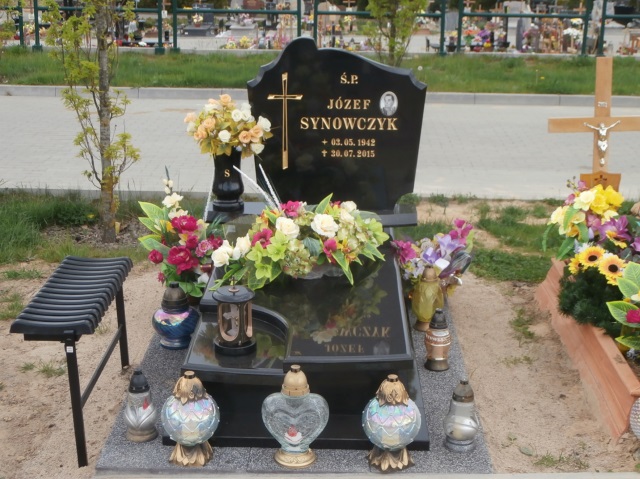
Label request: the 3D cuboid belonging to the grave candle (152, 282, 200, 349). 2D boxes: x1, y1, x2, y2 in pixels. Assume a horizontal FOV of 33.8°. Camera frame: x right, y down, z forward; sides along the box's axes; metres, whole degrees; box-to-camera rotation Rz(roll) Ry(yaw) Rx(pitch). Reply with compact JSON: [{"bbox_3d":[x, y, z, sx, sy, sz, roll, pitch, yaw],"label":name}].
[{"bbox_3d":[-0.547,0.280,4.018,0.183,0.245,0.183,1,17,1],"label":"grave candle"}]

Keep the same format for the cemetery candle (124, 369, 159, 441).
[{"bbox_3d":[-0.552,0.512,3.298,0.106,0.223,0.106,1,17,1],"label":"cemetery candle"}]

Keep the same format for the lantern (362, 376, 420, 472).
[{"bbox_3d":[0.216,0.533,3.141,0.176,0.279,0.176,1,17,1],"label":"lantern"}]

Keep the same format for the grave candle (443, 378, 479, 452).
[{"bbox_3d":[0.435,0.535,3.245,0.111,0.216,0.111,1,17,1],"label":"grave candle"}]

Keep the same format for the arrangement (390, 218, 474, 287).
[{"bbox_3d":[0.474,0.076,4.479,0.350,0.340,0.280,1,17,1],"label":"arrangement"}]

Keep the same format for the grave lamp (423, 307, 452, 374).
[{"bbox_3d":[0.426,0.357,3.811,0.094,0.225,0.094,1,17,1],"label":"grave lamp"}]

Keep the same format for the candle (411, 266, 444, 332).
[{"bbox_3d":[0.428,0.228,4.174,0.127,0.258,0.127,1,17,1],"label":"candle"}]

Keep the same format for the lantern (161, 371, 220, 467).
[{"bbox_3d":[-0.385,0.526,3.164,0.177,0.276,0.177,1,17,1],"label":"lantern"}]

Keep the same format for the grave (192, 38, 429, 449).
[{"bbox_3d":[-0.052,-0.126,3.921,0.880,1.080,1.730,1,17,1],"label":"grave"}]

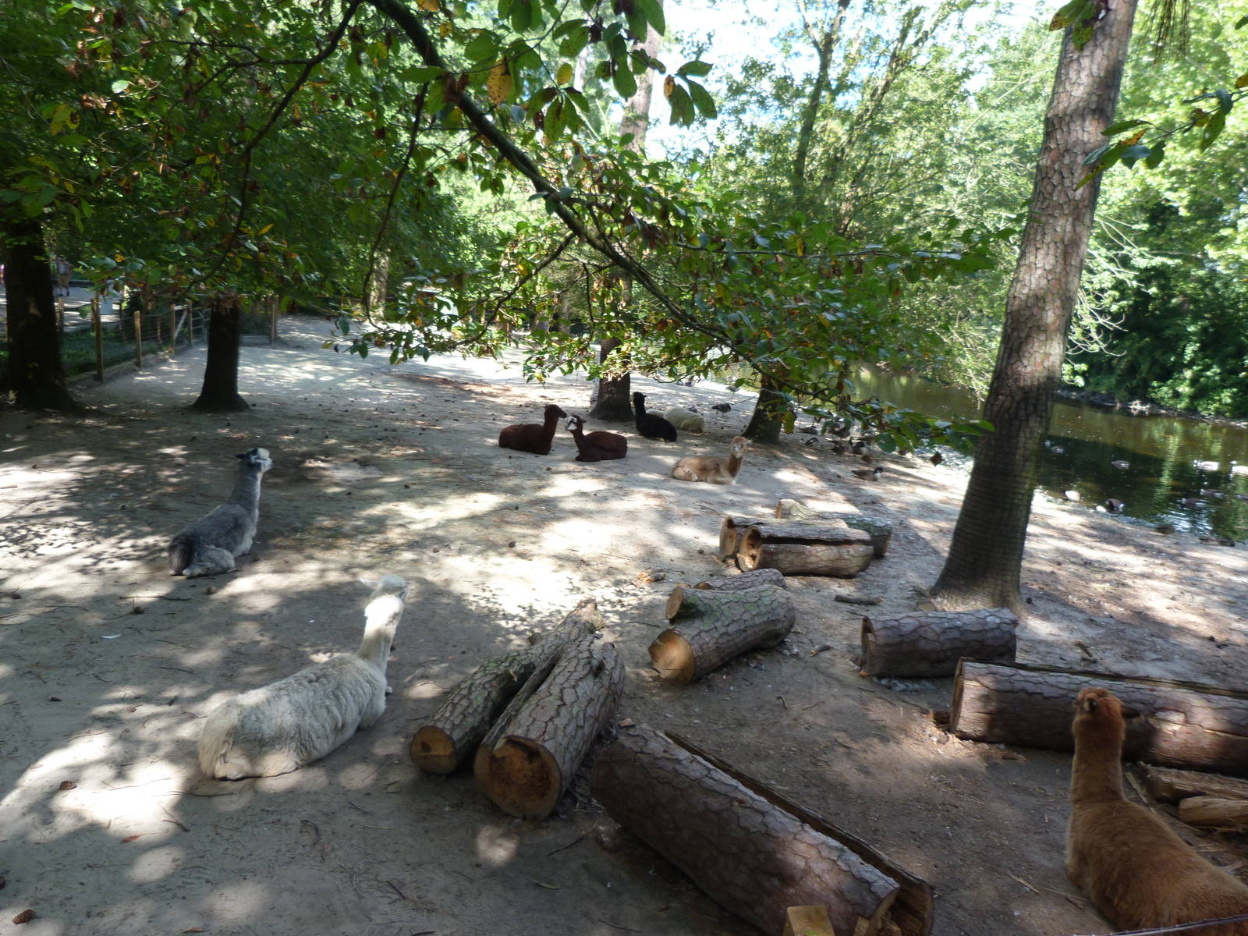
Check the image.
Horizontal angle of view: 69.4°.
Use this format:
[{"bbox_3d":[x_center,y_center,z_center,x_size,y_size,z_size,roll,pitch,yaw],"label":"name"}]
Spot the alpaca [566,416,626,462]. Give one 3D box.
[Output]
[{"bbox_3d":[-0.431,-0.531,14.238,1.000,0.710,0.420,-2,12,-25],"label":"alpaca"}]

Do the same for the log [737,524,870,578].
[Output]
[{"bbox_3d":[1.948,0.845,9.692,1.240,0.480,0.480,2,11,-7],"label":"log"}]

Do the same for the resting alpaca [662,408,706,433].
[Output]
[{"bbox_3d":[1.168,-1.032,17.902,1.000,0.500,0.450,11,13,37],"label":"resting alpaca"}]

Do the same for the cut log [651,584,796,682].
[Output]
[{"bbox_3d":[0.645,1.138,6.470,0.560,0.430,1.200,12,14,40],"label":"cut log"}]

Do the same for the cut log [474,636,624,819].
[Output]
[{"bbox_3d":[-0.333,1.370,5.021,0.450,0.420,1.460,5,11,13],"label":"cut log"}]

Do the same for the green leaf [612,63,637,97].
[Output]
[{"bbox_3d":[0.002,-0.903,2.100,0.054,0.083,0.030,2,11,-3],"label":"green leaf"}]

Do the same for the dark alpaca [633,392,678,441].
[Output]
[{"bbox_3d":[0.573,-1.001,16.665,0.420,0.860,1.000,-7,15,-43],"label":"dark alpaca"}]

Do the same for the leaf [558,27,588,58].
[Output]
[{"bbox_3d":[-0.123,-1.039,2.200,0.054,0.090,0.030,39,-6,-4],"label":"leaf"}]

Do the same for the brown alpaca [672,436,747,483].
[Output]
[{"bbox_3d":[1.196,-0.202,12.981,1.080,0.700,0.420,7,11,21],"label":"brown alpaca"}]

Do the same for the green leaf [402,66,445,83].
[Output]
[{"bbox_3d":[-0.489,-0.963,2.200,0.107,0.040,0.035,0,18,0],"label":"green leaf"}]

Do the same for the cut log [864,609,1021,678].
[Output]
[{"bbox_3d":[2.529,1.364,7.274,1.150,0.455,0.455,2,11,-9],"label":"cut log"}]

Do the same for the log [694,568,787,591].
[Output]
[{"bbox_3d":[0.950,1.035,7.462,0.850,0.300,0.310,-4,13,-33],"label":"log"}]

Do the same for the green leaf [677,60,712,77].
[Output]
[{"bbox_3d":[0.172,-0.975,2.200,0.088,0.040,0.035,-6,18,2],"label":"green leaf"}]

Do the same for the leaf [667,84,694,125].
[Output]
[{"bbox_3d":[0.139,-0.886,2.200,0.056,0.105,0.025,-13,-6,1],"label":"leaf"}]

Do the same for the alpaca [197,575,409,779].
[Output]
[{"bbox_3d":[-1.915,1.171,5.517,0.520,0.970,1.120,11,14,35],"label":"alpaca"}]

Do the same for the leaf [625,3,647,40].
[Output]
[{"bbox_3d":[0.028,-1.040,2.100,0.052,0.085,0.030,2,11,-6],"label":"leaf"}]

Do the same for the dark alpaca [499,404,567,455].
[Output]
[{"bbox_3d":[-1.598,-0.730,15.667,1.120,0.860,0.500,8,12,24],"label":"dark alpaca"}]

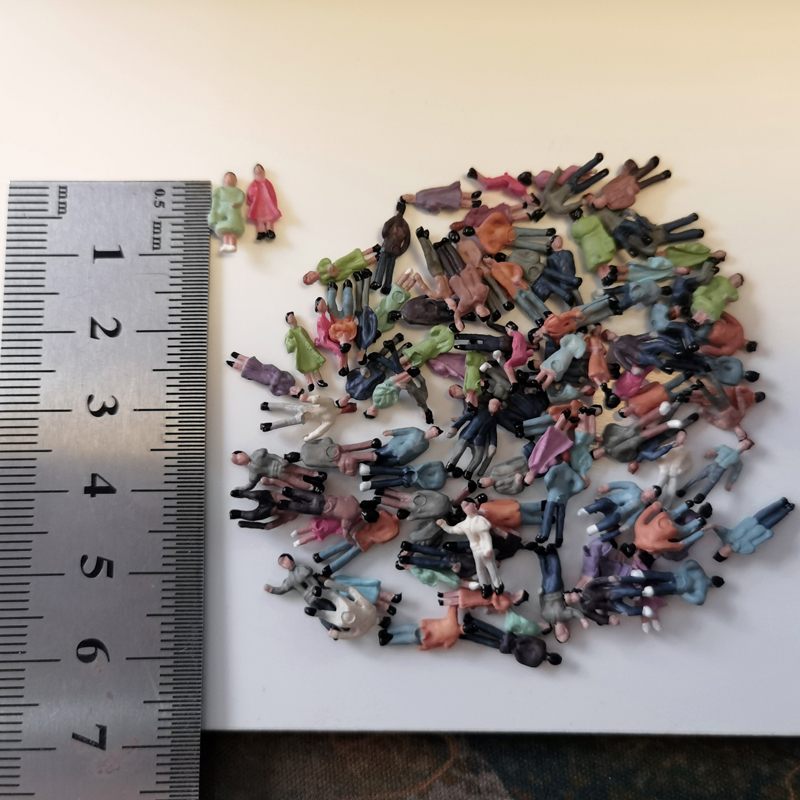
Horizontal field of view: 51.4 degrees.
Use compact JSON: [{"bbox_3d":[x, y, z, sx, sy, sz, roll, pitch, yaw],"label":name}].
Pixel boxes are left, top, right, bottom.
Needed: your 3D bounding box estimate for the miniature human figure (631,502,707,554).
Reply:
[{"bbox_3d":[0.031,0.016,0.100,0.011,0.004,0.006,-25,83,-5],"label":"miniature human figure"}]

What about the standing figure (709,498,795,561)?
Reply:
[{"bbox_3d":[0.043,0.015,0.102,0.013,0.003,0.006,-34,84,-6],"label":"standing figure"}]

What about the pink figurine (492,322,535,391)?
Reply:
[{"bbox_3d":[0.015,-0.005,0.103,0.004,0.003,0.009,-6,82,-2],"label":"pink figurine"}]

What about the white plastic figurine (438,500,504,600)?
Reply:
[{"bbox_3d":[0.008,0.018,0.099,0.007,0.003,0.012,-14,87,-4],"label":"white plastic figurine"}]

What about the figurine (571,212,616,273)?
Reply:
[{"bbox_3d":[0.025,-0.020,0.106,0.004,0.003,0.011,-24,83,-5],"label":"figurine"}]

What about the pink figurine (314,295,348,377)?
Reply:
[{"bbox_3d":[-0.009,-0.008,0.105,0.004,0.003,0.010,-6,80,30],"label":"pink figurine"}]

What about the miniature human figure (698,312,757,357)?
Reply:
[{"bbox_3d":[0.040,-0.008,0.106,0.011,0.003,0.006,17,81,1],"label":"miniature human figure"}]

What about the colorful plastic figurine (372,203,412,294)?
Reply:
[{"bbox_3d":[-0.001,-0.019,0.107,0.004,0.003,0.013,12,81,-12],"label":"colorful plastic figurine"}]

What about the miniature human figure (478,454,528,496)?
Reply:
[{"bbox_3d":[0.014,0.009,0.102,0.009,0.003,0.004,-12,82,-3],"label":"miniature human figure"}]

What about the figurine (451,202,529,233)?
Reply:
[{"bbox_3d":[0.012,-0.024,0.108,0.010,0.003,0.004,-9,82,-3],"label":"figurine"}]

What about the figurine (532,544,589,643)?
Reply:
[{"bbox_3d":[0.019,0.023,0.101,0.005,0.003,0.012,-9,82,-3],"label":"figurine"}]

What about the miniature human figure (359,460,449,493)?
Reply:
[{"bbox_3d":[0.001,0.009,0.102,0.012,0.003,0.003,-2,81,-1],"label":"miniature human figure"}]

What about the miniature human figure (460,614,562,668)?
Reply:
[{"bbox_3d":[0.013,0.029,0.100,0.013,0.003,0.004,19,82,2],"label":"miniature human figure"}]

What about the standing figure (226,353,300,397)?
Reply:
[{"bbox_3d":[-0.017,-0.003,0.104,0.011,0.003,0.003,25,82,3],"label":"standing figure"}]

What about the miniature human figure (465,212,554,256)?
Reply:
[{"bbox_3d":[0.014,-0.021,0.106,0.012,0.003,0.005,6,81,0],"label":"miniature human figure"}]

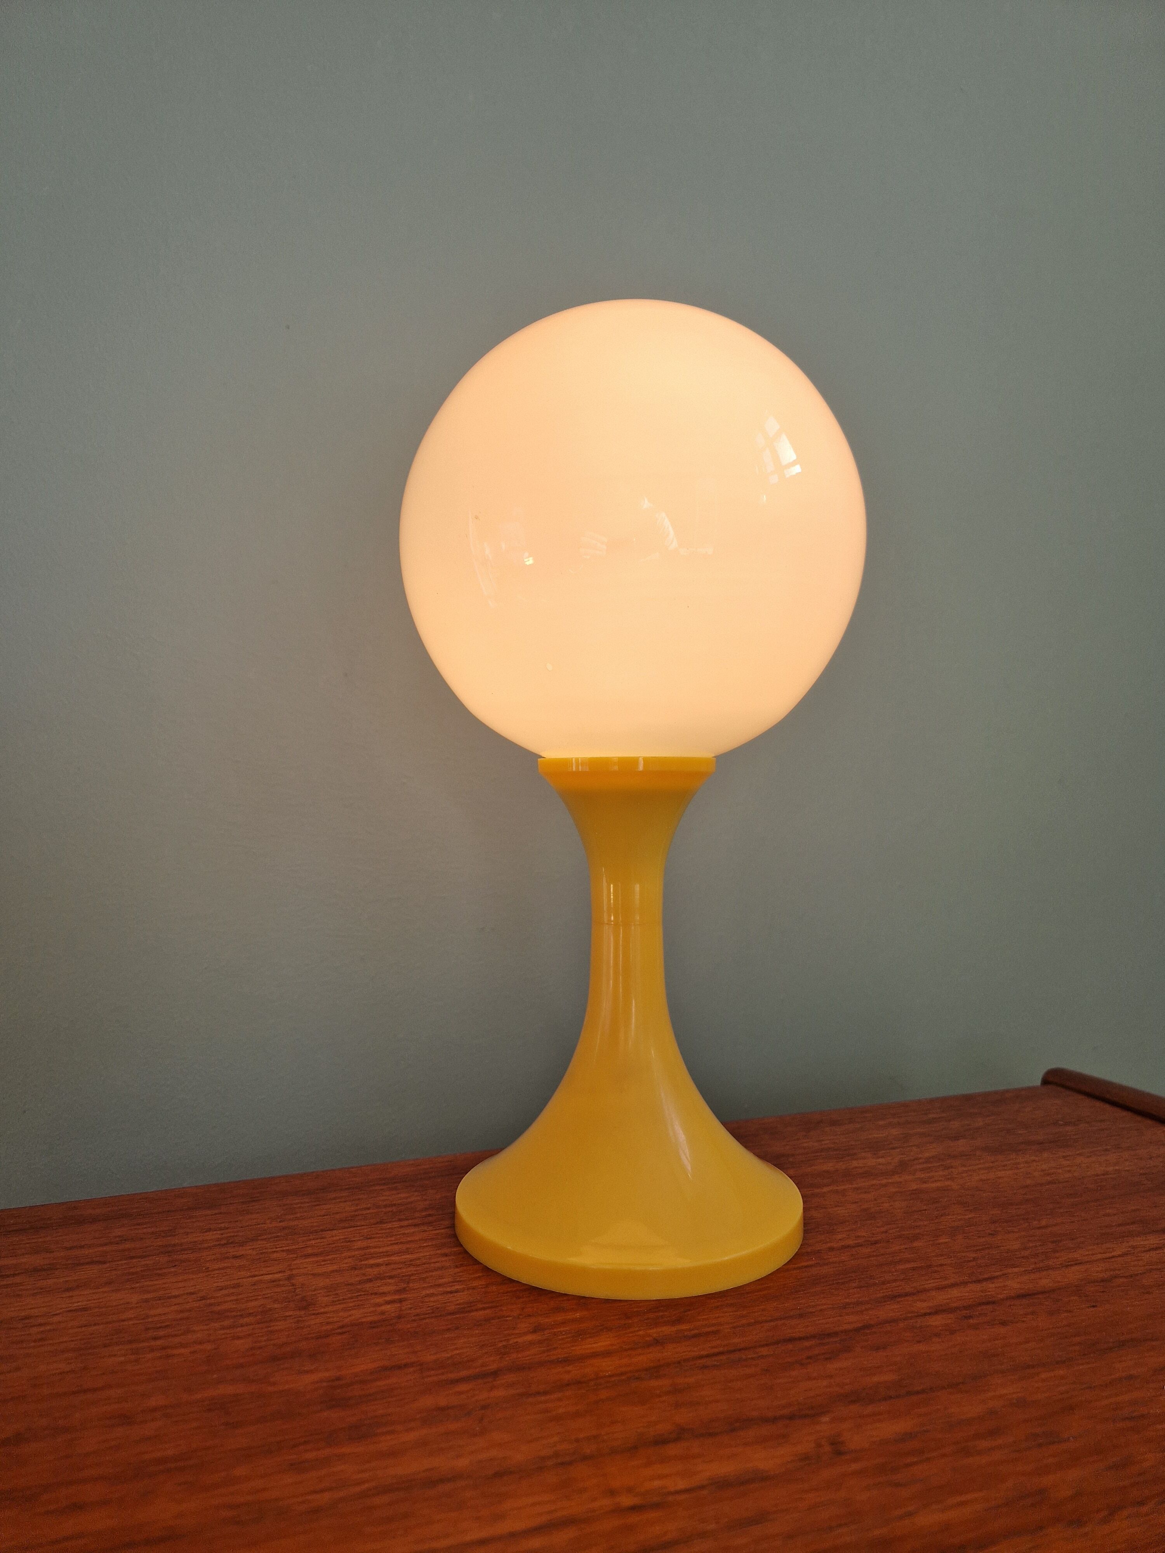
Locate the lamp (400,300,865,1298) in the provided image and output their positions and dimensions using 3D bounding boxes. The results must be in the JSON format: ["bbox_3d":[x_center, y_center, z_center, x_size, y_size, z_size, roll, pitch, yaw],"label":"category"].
[{"bbox_3d":[0.021,-0.004,0.458,0.202,0.397,0.202,0,-1,0],"label":"lamp"}]

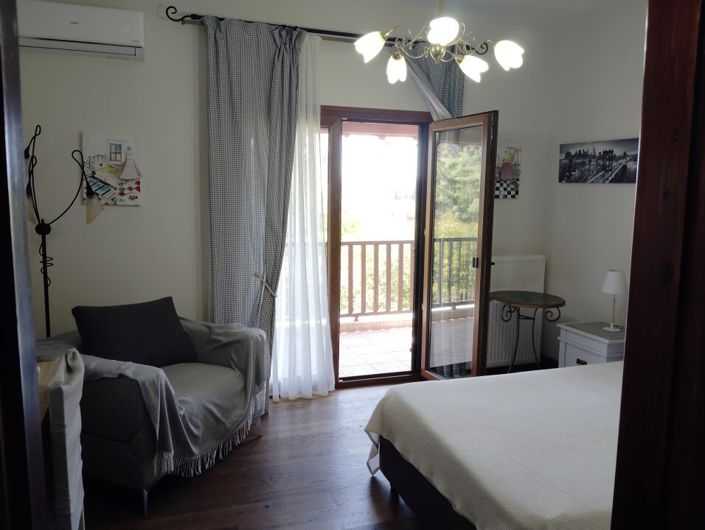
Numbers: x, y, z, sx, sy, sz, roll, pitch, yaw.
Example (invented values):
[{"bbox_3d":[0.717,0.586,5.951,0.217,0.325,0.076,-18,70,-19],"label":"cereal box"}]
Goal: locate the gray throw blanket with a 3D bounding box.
[{"bbox_3d":[-1.113,0.698,3.225,0.920,0.620,1.020,5,8,27],"label":"gray throw blanket"}]

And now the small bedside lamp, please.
[{"bbox_3d":[1.834,0.247,4.000,0.180,0.420,0.180,-2,8,-17],"label":"small bedside lamp"}]

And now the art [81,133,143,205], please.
[{"bbox_3d":[-1.577,-0.621,3.755,0.336,0.469,0.024,-2,8,-17],"label":"art"}]

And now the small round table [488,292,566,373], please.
[{"bbox_3d":[1.306,0.614,4.354,0.560,0.735,0.560,1,8,0],"label":"small round table"}]

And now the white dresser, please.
[{"bbox_3d":[1.750,0.747,4.006,0.388,0.575,0.496,-2,8,-17],"label":"white dresser"}]

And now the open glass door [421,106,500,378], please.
[{"bbox_3d":[0.783,-0.063,4.214,0.070,2.000,0.660,-4,9,-30],"label":"open glass door"}]

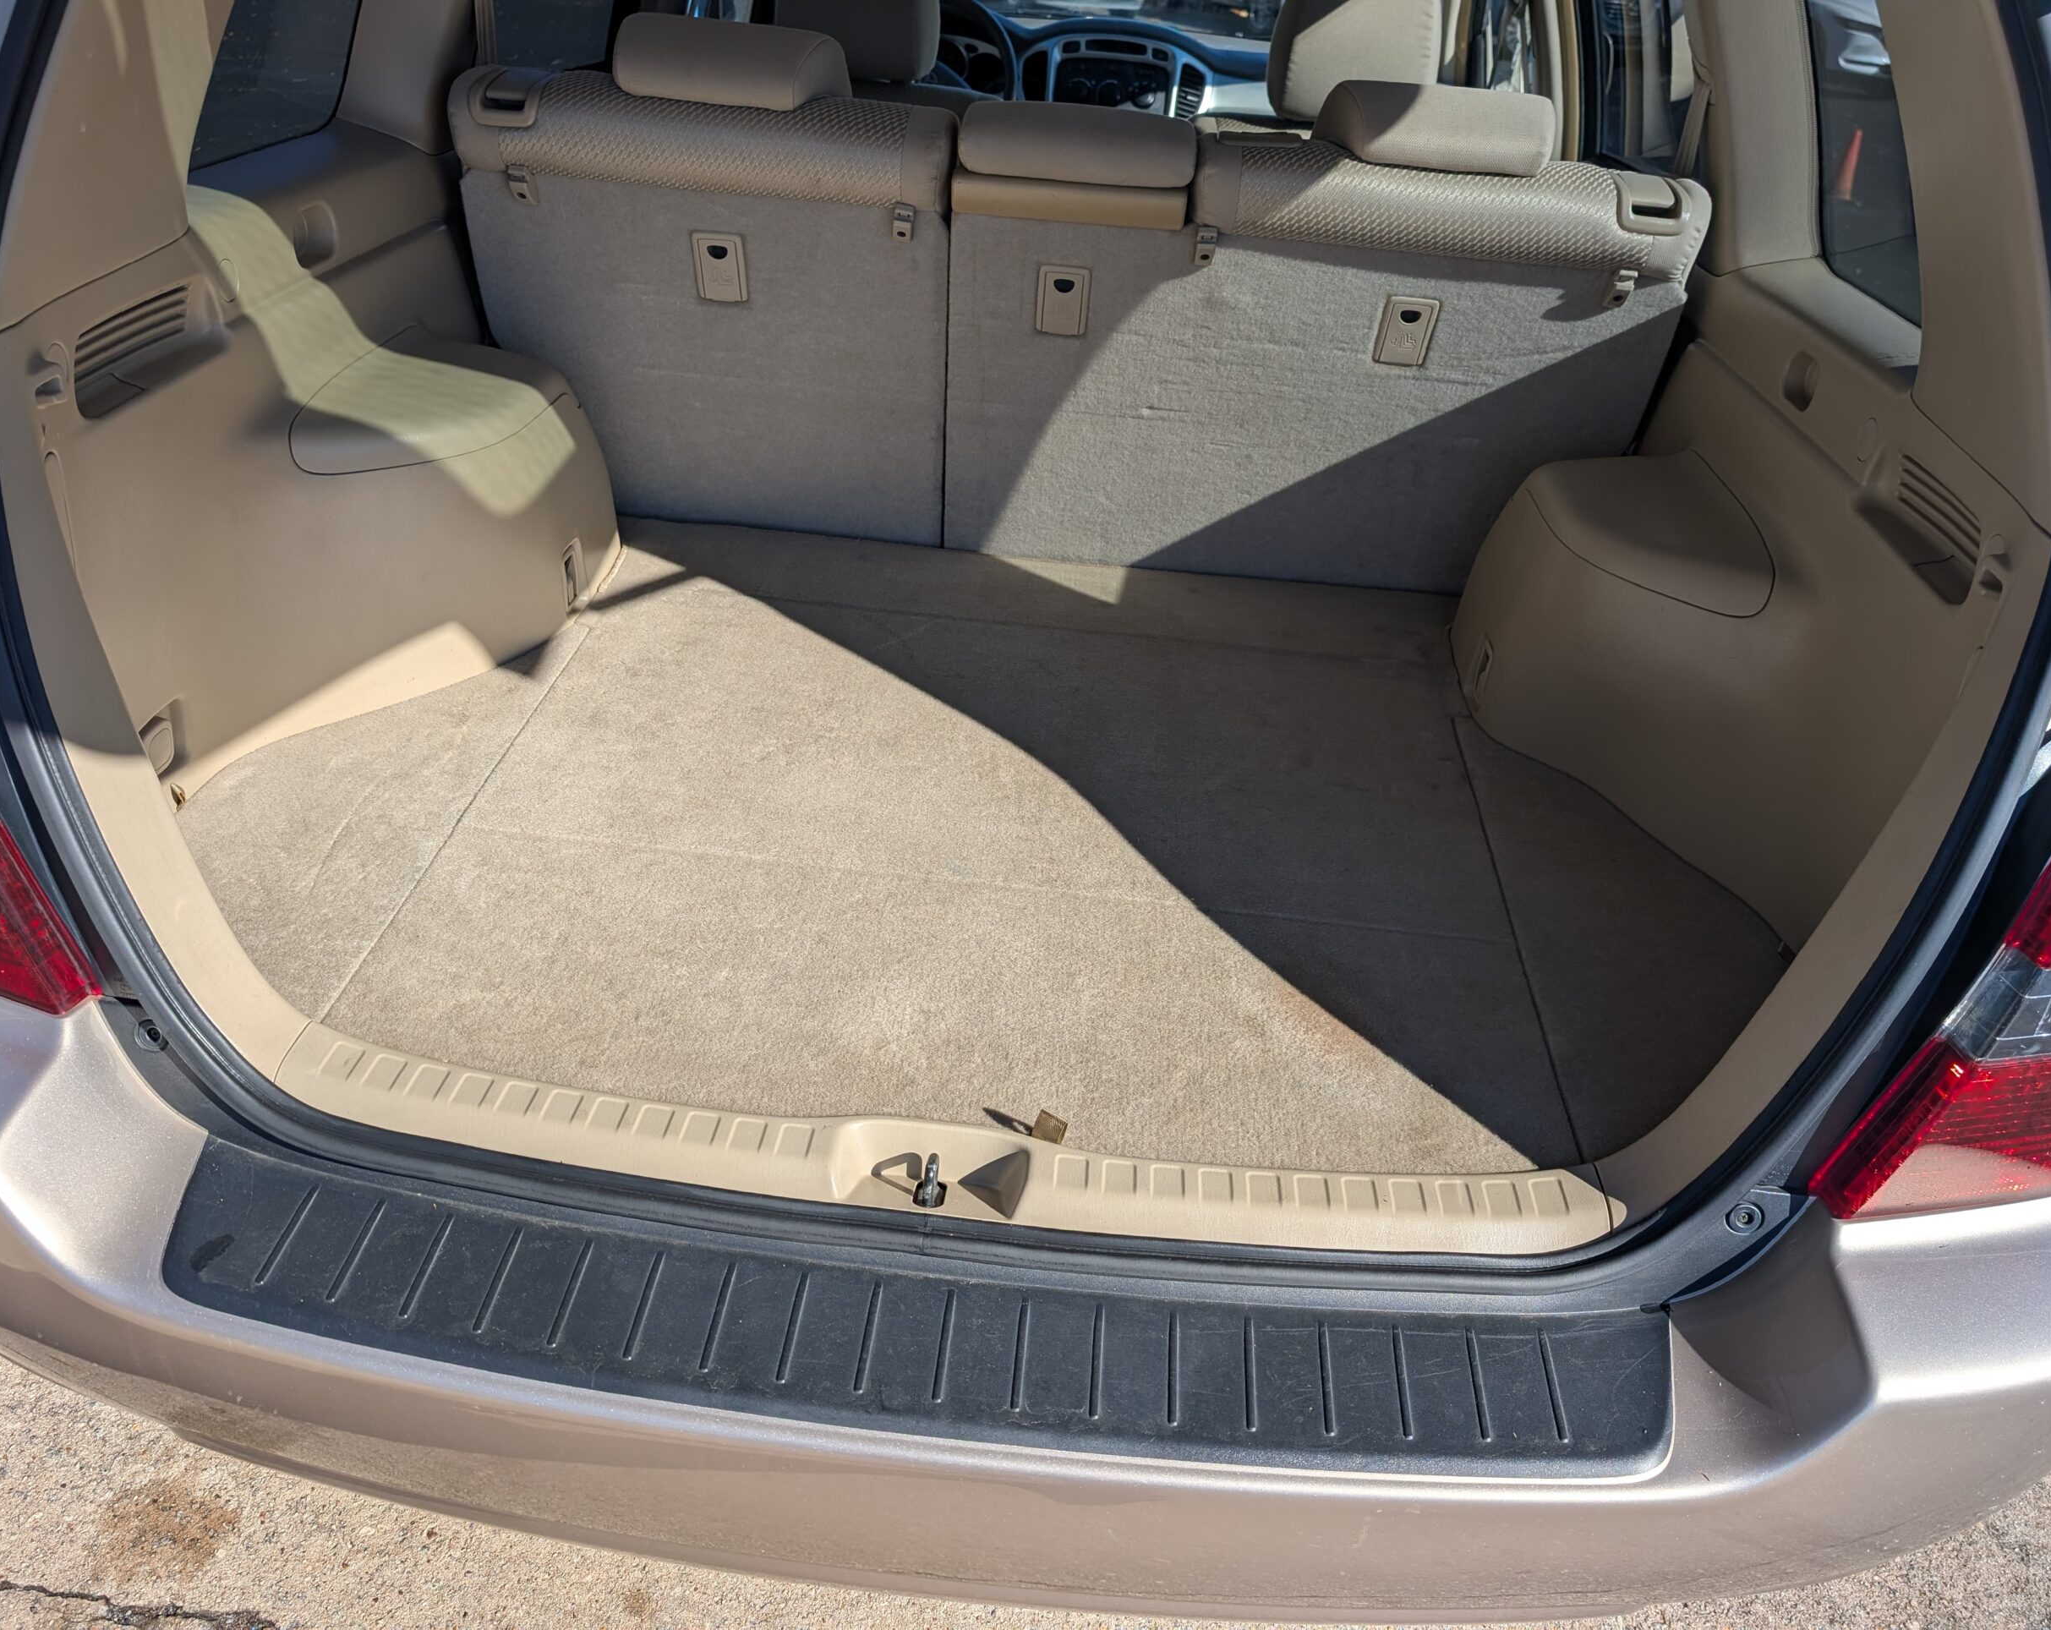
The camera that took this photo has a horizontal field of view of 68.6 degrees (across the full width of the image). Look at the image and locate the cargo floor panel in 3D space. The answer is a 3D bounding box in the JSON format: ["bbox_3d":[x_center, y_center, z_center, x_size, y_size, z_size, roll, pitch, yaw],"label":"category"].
[{"bbox_3d":[-0.027,-0.036,1.528,1.474,0.040,0.999,6,35,1],"label":"cargo floor panel"}]

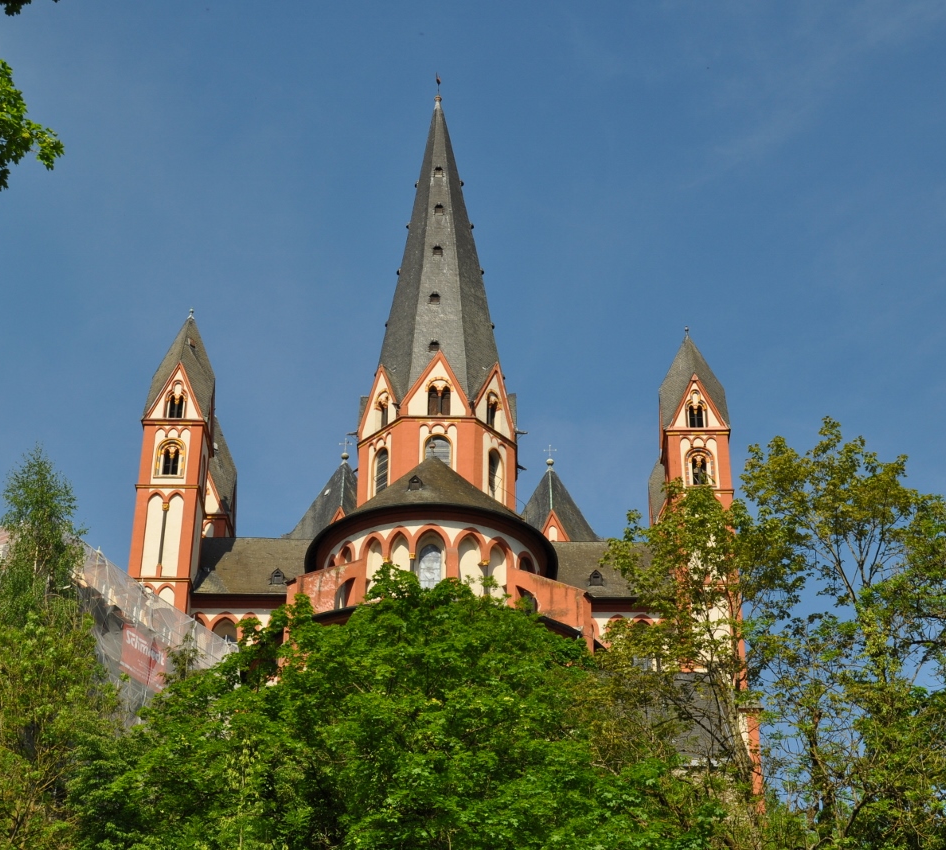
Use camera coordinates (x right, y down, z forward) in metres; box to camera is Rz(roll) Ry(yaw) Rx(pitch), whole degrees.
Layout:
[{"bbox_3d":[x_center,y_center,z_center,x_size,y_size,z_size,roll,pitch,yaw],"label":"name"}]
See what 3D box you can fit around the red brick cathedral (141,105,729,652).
[{"bbox_3d":[-2.600,5.910,125.060,37.500,66.000,56.500,1,-30,-1],"label":"red brick cathedral"}]

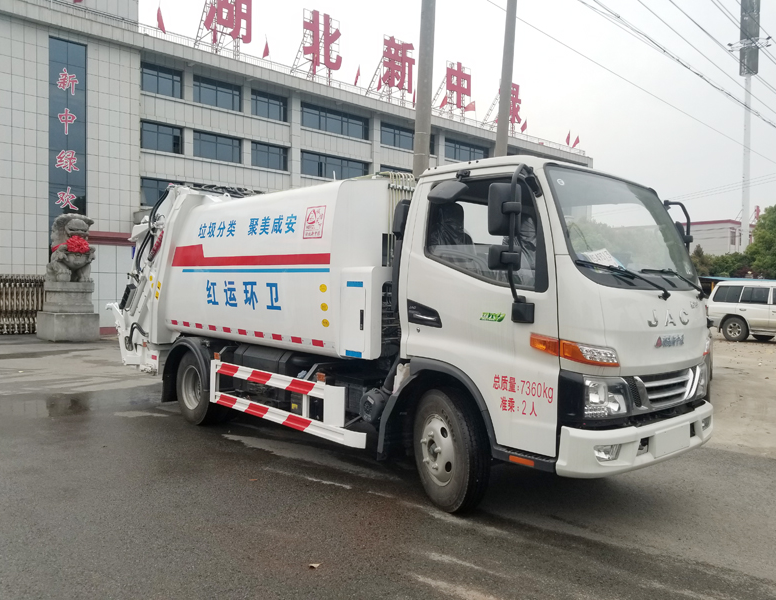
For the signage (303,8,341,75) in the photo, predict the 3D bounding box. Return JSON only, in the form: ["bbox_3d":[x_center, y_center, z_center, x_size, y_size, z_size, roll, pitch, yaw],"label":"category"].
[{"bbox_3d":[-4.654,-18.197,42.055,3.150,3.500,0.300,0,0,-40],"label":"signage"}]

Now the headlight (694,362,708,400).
[{"bbox_3d":[2.165,0.555,4.207,0.280,0.250,0.150,0,2,-44],"label":"headlight"}]

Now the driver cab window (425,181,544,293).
[{"bbox_3d":[0.552,-0.391,3.507,0.100,0.650,0.850,0,2,-44],"label":"driver cab window"}]

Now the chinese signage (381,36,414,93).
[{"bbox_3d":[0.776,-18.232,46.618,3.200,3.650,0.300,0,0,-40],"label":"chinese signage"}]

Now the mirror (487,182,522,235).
[{"bbox_3d":[0.601,-0.469,3.098,0.175,0.270,0.080,1,1,-11],"label":"mirror"}]

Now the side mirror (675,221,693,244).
[{"bbox_3d":[2.311,-0.460,4.717,0.080,0.270,0.170,2,2,21],"label":"side mirror"}]

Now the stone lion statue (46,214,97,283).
[{"bbox_3d":[-9.481,-1.543,18.000,1.350,2.050,1.150,0,0,40],"label":"stone lion statue"}]

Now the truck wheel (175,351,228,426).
[{"bbox_3d":[-1.960,0.900,6.221,0.210,0.775,0.775,0,2,-44],"label":"truck wheel"}]

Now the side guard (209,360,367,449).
[{"bbox_3d":[-0.888,0.798,4.920,0.110,0.400,2.227,0,2,-44],"label":"side guard"}]

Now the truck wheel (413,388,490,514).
[{"bbox_3d":[0.390,0.966,3.896,0.210,0.775,0.775,1,2,-22],"label":"truck wheel"}]

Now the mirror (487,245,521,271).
[{"bbox_3d":[0.598,-0.219,3.100,0.170,0.135,0.075,1,1,-11],"label":"mirror"}]

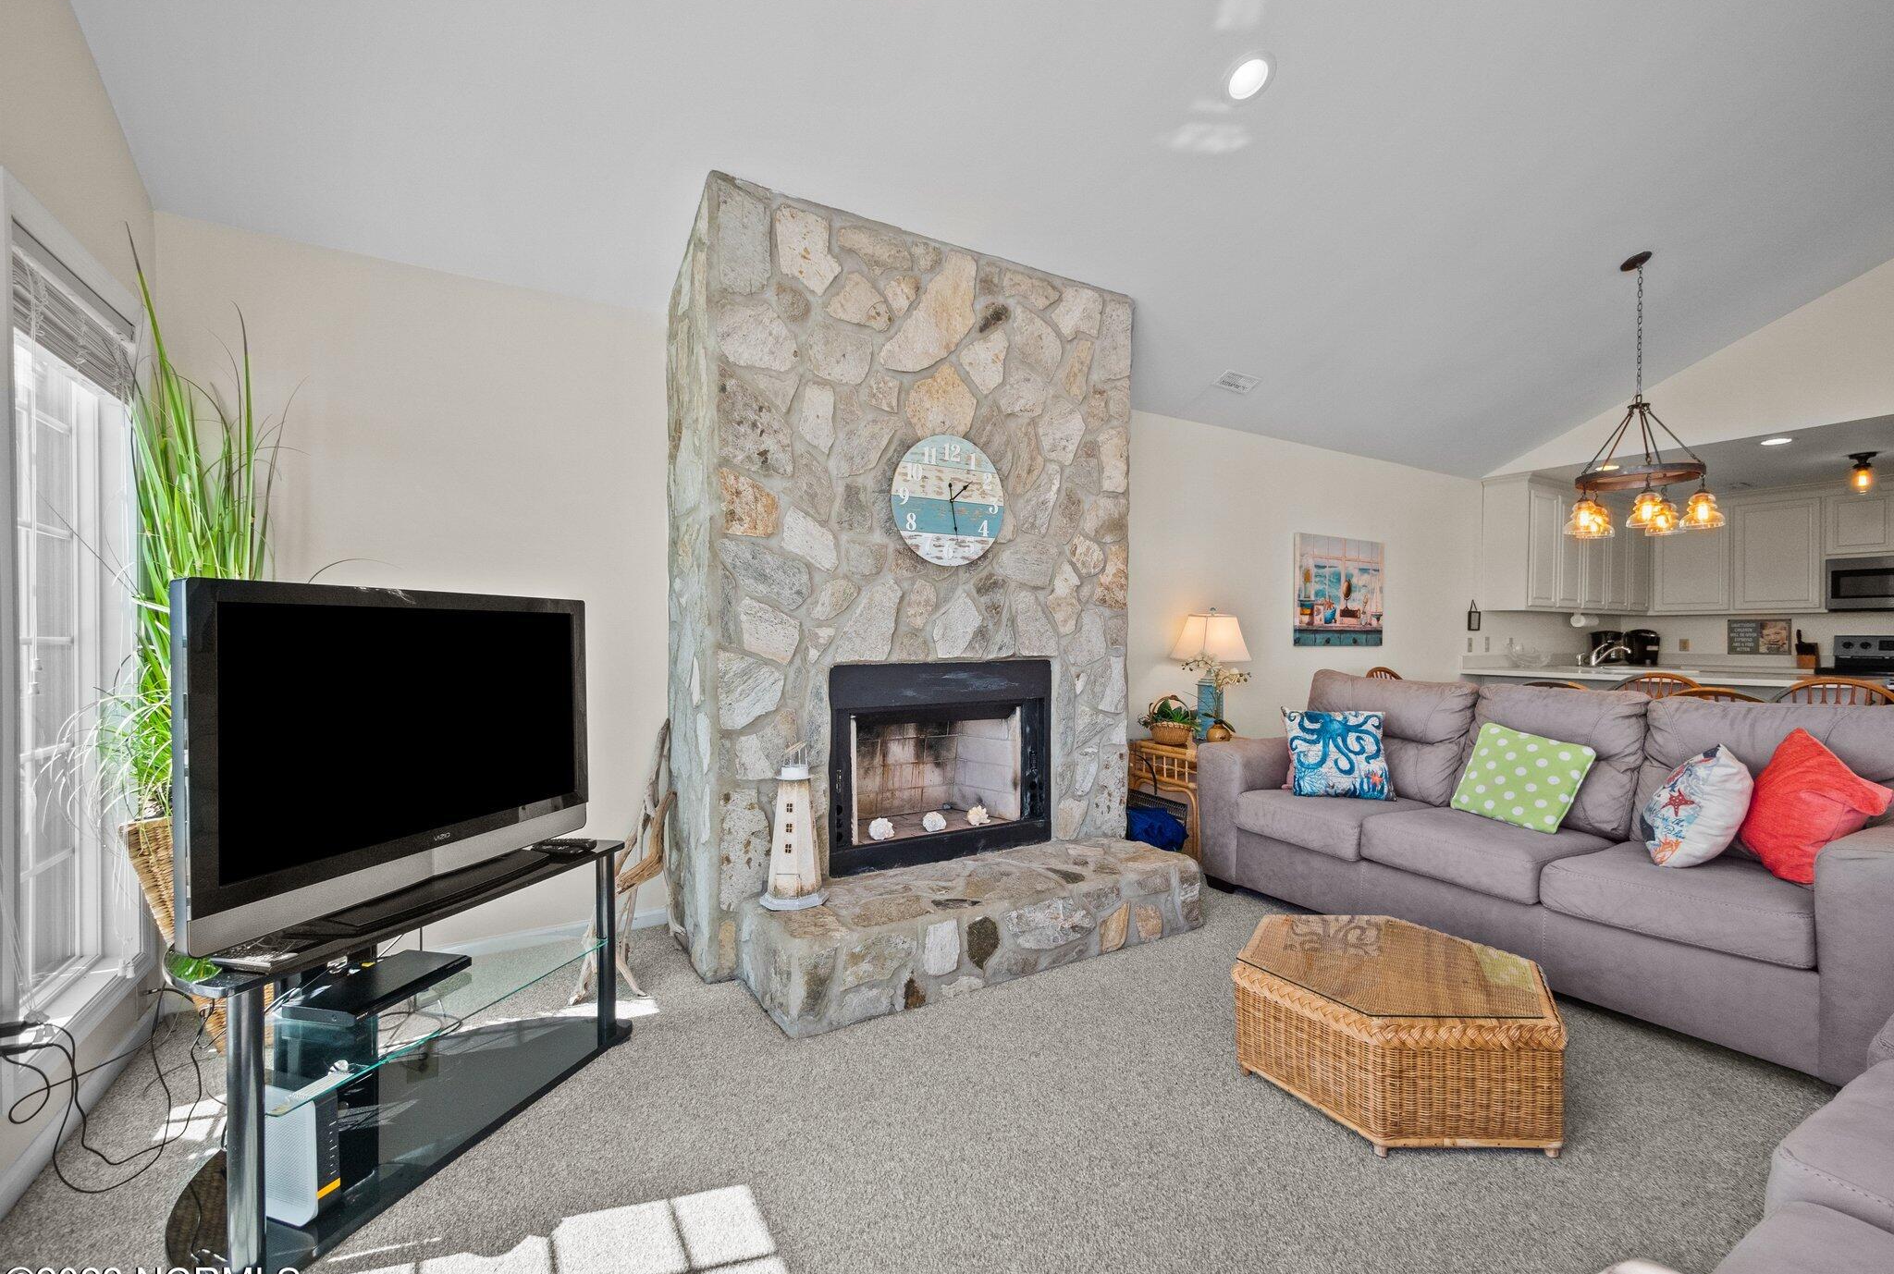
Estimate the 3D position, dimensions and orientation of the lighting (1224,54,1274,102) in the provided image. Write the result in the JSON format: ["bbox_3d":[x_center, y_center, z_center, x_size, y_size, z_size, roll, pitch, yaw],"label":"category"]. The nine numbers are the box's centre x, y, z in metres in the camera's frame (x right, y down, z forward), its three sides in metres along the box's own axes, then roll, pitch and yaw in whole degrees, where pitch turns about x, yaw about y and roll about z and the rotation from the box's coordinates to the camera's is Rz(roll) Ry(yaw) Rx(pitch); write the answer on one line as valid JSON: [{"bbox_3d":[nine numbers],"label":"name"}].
[{"bbox_3d":[1.035,-1.917,2.629,0.175,0.040,0.175,0,-23,-31],"label":"lighting"}]

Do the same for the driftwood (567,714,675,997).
[{"bbox_3d":[-1.096,0.720,2.645,0.420,0.870,0.460,0,0,-31],"label":"driftwood"}]

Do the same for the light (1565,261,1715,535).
[{"bbox_3d":[3.655,-1.250,4.050,0.620,1.470,0.620,0,0,-31],"label":"light"}]

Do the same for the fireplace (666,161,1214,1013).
[{"bbox_3d":[-0.013,-0.205,3.116,1.952,2.720,1.103,0,0,-31],"label":"fireplace"}]

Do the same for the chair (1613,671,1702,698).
[{"bbox_3d":[3.996,0.680,4.402,0.520,0.950,0.460,0,0,-31],"label":"chair"}]

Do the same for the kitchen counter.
[{"bbox_3d":[5.136,0.705,5.608,0.720,0.900,2.200,0,0,-31],"label":"kitchen counter"}]

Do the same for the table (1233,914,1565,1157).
[{"bbox_3d":[1.183,1.005,2.051,0.730,0.300,0.830,0,0,-31],"label":"table"}]

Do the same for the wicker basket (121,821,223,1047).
[{"bbox_3d":[-1.976,0.815,2.216,0.450,0.680,0.450,0,0,-31],"label":"wicker basket"}]

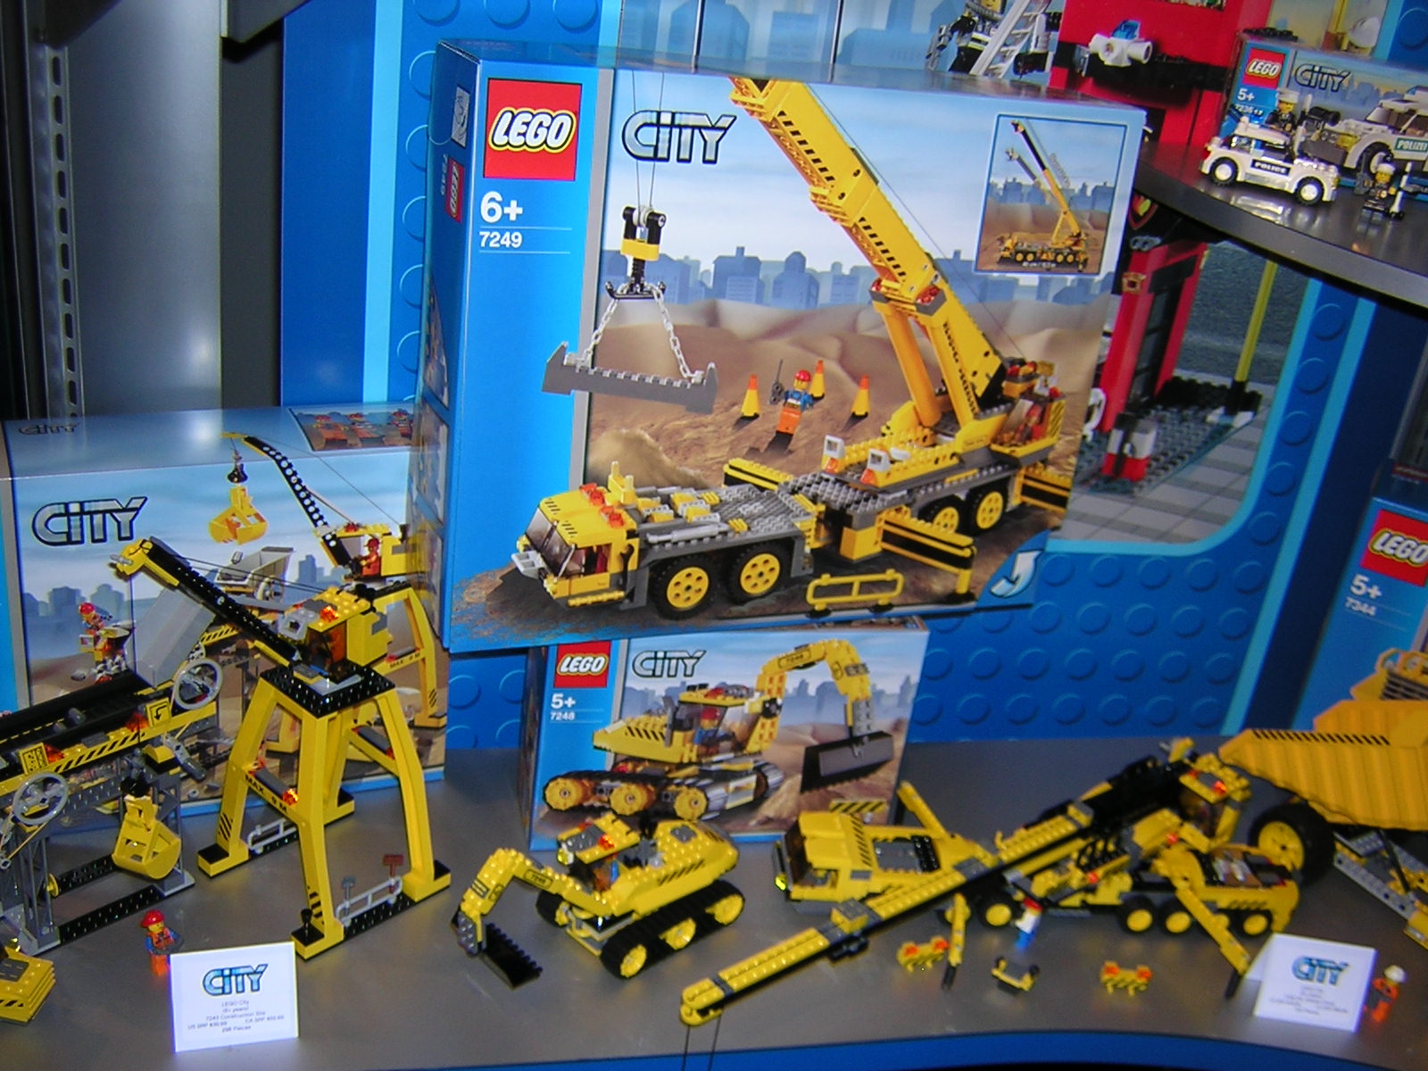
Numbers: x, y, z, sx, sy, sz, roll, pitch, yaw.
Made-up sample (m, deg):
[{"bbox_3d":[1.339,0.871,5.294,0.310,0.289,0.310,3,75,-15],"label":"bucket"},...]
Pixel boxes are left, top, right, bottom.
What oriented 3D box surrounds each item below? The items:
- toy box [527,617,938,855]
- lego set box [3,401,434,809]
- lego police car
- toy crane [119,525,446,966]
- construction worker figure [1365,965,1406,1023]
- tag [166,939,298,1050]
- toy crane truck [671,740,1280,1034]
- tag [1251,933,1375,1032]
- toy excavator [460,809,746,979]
[{"bbox_3d":[0.003,0.140,1.170,0.291,0.194,0.079,1,26,-15],"label":"toy box"},{"bbox_3d":[-0.391,0.062,1.105,0.373,0.290,0.097,-6,29,-26],"label":"lego set box"},{"bbox_3d":[0.412,-0.274,1.084,0.098,0.046,0.038,22,29,27],"label":"lego police car"},{"bbox_3d":[-0.292,0.119,0.986,0.129,0.314,0.211,27,31,34],"label":"toy crane"},{"bbox_3d":[0.494,0.335,1.087,0.026,0.043,0.019,23,29,29],"label":"construction worker figure"},{"bbox_3d":[-0.301,0.285,0.936,0.073,0.059,0.039,-1,27,-19],"label":"tag"},{"bbox_3d":[0.214,0.231,1.098,0.501,0.146,0.226,2,26,-12],"label":"toy crane truck"},{"bbox_3d":[0.434,0.319,1.081,0.073,0.059,0.039,9,25,2],"label":"tag"},{"bbox_3d":[-0.070,0.243,1.046,0.207,0.098,0.090,-16,34,-41],"label":"toy excavator"}]

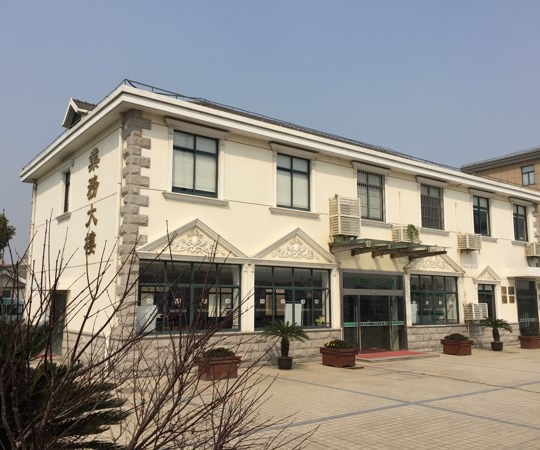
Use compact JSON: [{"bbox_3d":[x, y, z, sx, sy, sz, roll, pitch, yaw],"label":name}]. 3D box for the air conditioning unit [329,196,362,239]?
[{"bbox_3d":[2.558,-0.215,17.030,1.030,1.335,0.450,7,-10,-36],"label":"air conditioning unit"}]

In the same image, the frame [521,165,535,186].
[{"bbox_3d":[17.843,-3.398,34.654,0.120,1.387,0.875,7,-11,-37],"label":"frame"}]

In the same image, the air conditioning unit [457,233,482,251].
[{"bbox_3d":[9.360,0.848,23.485,1.180,0.710,0.480,6,-10,-37],"label":"air conditioning unit"}]

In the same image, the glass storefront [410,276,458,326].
[{"bbox_3d":[6.342,2.865,19.188,2.897,1.841,0.120,7,-11,-35],"label":"glass storefront"}]

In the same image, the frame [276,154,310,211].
[{"bbox_3d":[0.753,-1.315,15.725,1.323,1.657,0.120,7,-11,-35],"label":"frame"}]

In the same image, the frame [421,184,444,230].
[{"bbox_3d":[7.234,-0.778,22.412,1.600,1.920,0.120,6,-10,-37],"label":"frame"}]

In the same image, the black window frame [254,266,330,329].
[{"bbox_3d":[0.827,2.481,16.944,3.320,2.050,0.120,6,-10,-37],"label":"black window frame"}]

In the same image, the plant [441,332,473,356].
[{"bbox_3d":[7.437,4.740,19.973,0.870,0.810,0.880,6,-10,-37],"label":"plant"}]

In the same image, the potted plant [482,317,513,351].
[{"bbox_3d":[8.891,4.197,19.535,1.120,1.330,1.120,7,-11,-35],"label":"potted plant"}]

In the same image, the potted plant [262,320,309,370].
[{"bbox_3d":[0.476,3.654,15.366,1.420,1.420,1.420,0,-8,0],"label":"potted plant"}]

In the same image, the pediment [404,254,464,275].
[{"bbox_3d":[6.624,1.404,20.060,3.782,1.222,0.180,7,-10,-36],"label":"pediment"}]

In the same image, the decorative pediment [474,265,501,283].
[{"bbox_3d":[9.634,2.214,22.228,2.009,0.828,0.180,7,-10,-36],"label":"decorative pediment"}]

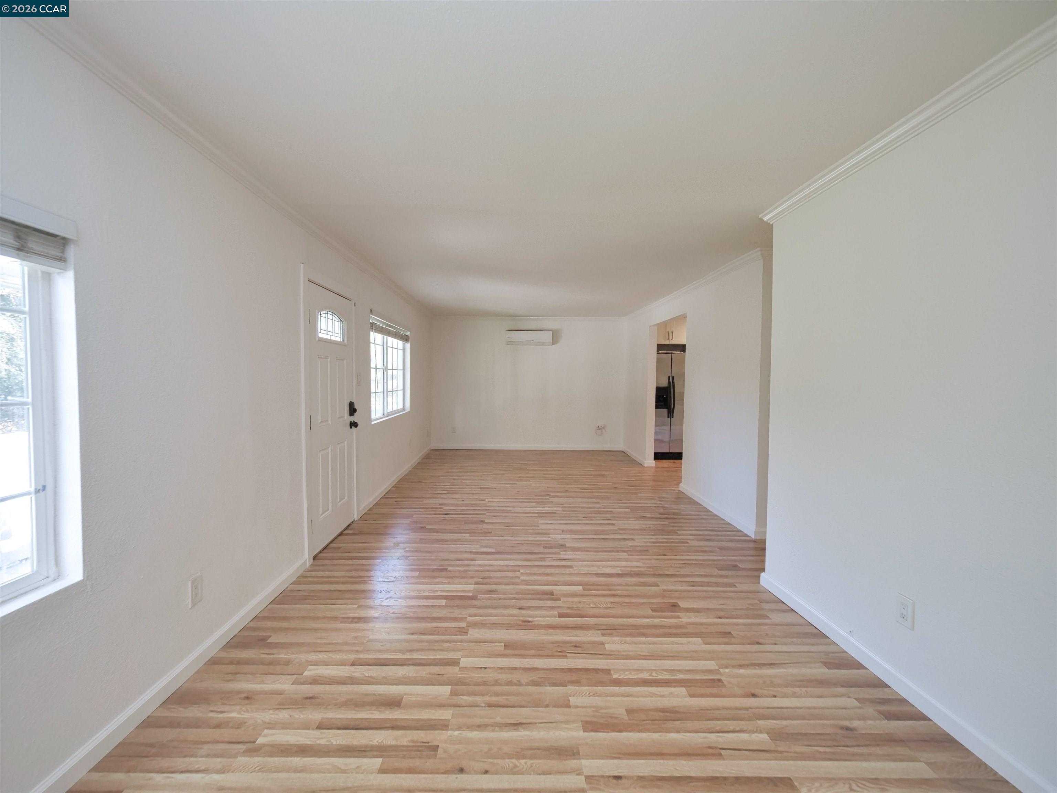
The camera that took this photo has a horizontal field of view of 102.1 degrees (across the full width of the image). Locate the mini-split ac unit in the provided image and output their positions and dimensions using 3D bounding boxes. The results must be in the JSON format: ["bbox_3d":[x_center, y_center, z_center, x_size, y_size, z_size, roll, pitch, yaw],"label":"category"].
[{"bbox_3d":[0.030,-1.076,7.872,0.850,0.275,0.210,0,2,-3],"label":"mini-split ac unit"}]

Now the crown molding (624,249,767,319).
[{"bbox_3d":[1.828,-1.276,5.787,0.085,0.090,4.533,0,2,-3],"label":"crown molding"}]

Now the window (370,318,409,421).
[{"bbox_3d":[-1.731,-0.312,5.301,0.120,1.127,1.762,0,2,-3],"label":"window"}]

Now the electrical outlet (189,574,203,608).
[{"bbox_3d":[-1.510,0.883,1.949,0.012,0.124,0.076,0,2,-3],"label":"electrical outlet"}]

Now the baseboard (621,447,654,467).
[{"bbox_3d":[1.829,1.023,7.393,0.140,0.100,1.506,0,2,-3],"label":"baseboard"}]

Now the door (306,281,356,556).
[{"bbox_3d":[-1.608,0.158,3.502,0.045,2.005,0.881,0,2,-3],"label":"door"}]

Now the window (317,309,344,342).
[{"bbox_3d":[-1.591,-0.560,3.455,0.035,0.262,0.545,0,2,-3],"label":"window"}]

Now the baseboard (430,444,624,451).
[{"bbox_3d":[-0.013,0.984,8.047,3.595,0.100,0.018,0,2,-3],"label":"baseboard"}]

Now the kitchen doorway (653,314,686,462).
[{"bbox_3d":[1.914,0.056,5.870,0.150,2.152,1.359,0,2,-3],"label":"kitchen doorway"}]

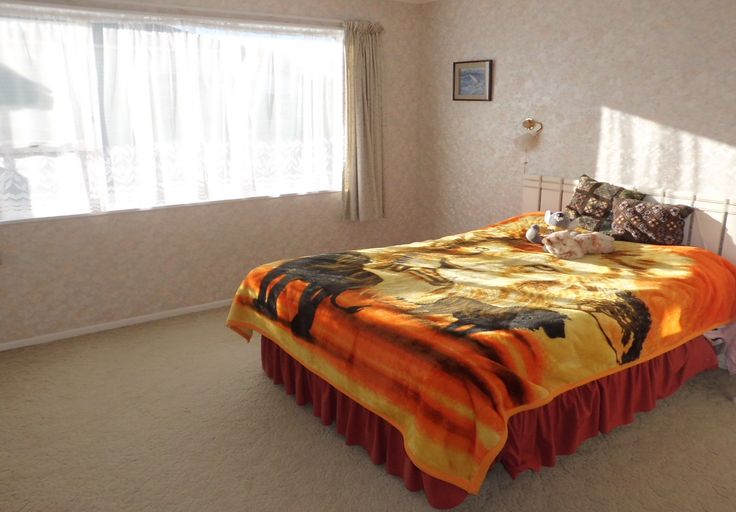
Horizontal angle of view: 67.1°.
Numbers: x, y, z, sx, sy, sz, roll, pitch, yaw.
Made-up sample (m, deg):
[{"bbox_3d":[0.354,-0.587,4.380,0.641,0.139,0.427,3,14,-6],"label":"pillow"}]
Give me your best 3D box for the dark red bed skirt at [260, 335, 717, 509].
[{"bbox_3d":[0.626,0.553,3.154,1.980,0.360,1.480,-10,18,-32],"label":"dark red bed skirt"}]

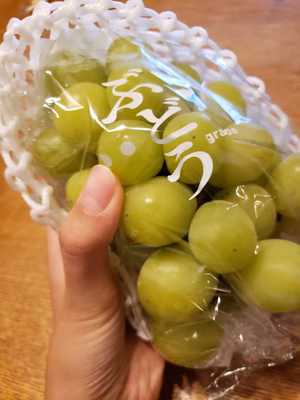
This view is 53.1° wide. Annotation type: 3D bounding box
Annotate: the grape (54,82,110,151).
[{"bbox_3d":[-0.031,-0.038,0.136,0.026,0.029,0.026,-7,51,0],"label":"grape"}]

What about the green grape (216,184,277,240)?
[{"bbox_3d":[0.045,0.006,0.140,0.027,0.028,0.027,-7,51,0],"label":"green grape"}]

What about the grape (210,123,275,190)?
[{"bbox_3d":[0.040,-0.019,0.129,0.028,0.027,0.027,0,49,0],"label":"grape"}]

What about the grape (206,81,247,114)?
[{"bbox_3d":[0.039,-0.050,0.163,0.026,0.028,0.026,-7,51,0],"label":"grape"}]

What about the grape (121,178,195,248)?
[{"bbox_3d":[0.004,0.004,0.113,0.028,0.026,0.026,0,49,0],"label":"grape"}]

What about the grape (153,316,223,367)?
[{"bbox_3d":[0.015,0.052,0.117,0.027,0.027,0.027,0,49,0],"label":"grape"}]

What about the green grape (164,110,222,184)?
[{"bbox_3d":[0.017,-0.021,0.120,0.025,0.028,0.025,-4,25,5],"label":"green grape"}]

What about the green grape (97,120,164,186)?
[{"bbox_3d":[-0.008,-0.019,0.122,0.026,0.027,0.026,0,49,0],"label":"green grape"}]

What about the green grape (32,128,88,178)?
[{"bbox_3d":[-0.045,-0.024,0.151,0.027,0.027,0.027,-7,51,0],"label":"green grape"}]

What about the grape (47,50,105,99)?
[{"bbox_3d":[-0.038,-0.062,0.152,0.029,0.028,0.029,-7,51,0],"label":"grape"}]

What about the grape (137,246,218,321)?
[{"bbox_3d":[0.010,0.029,0.105,0.028,0.027,0.026,0,49,0],"label":"grape"}]

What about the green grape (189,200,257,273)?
[{"bbox_3d":[0.029,0.015,0.120,0.027,0.029,0.027,-7,51,0],"label":"green grape"}]

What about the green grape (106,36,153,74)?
[{"bbox_3d":[-0.010,-0.072,0.157,0.026,0.027,0.026,0,49,0],"label":"green grape"}]

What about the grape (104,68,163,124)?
[{"bbox_3d":[-0.006,-0.049,0.140,0.027,0.028,0.027,-7,51,0],"label":"grape"}]

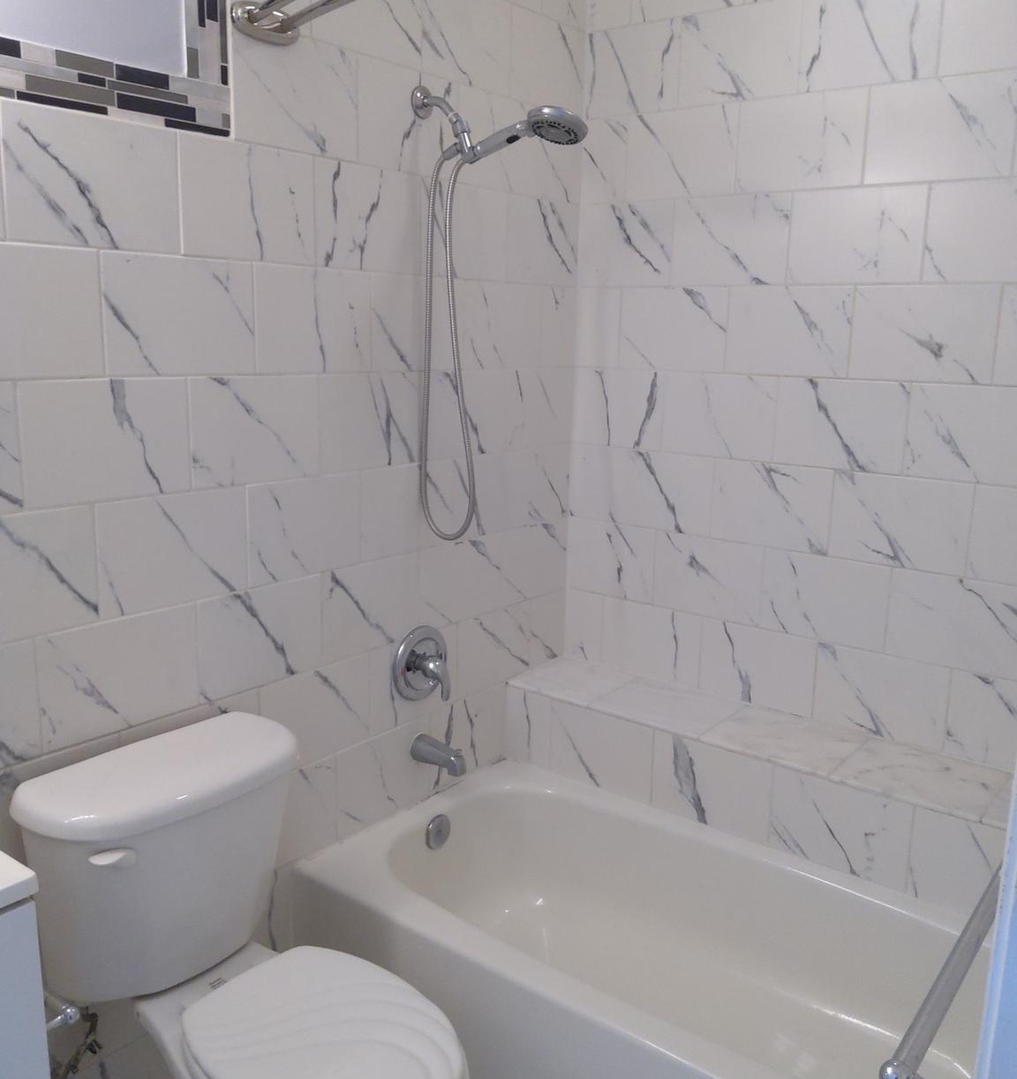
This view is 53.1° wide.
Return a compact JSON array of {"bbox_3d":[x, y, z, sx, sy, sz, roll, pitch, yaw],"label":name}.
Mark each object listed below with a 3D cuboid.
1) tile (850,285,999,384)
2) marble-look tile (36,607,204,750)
[{"bbox_3d":[0.877,-0.437,2.158,0.299,0.201,0.010,10,15,37],"label":"tile"},{"bbox_3d":[-0.677,0.237,1.787,0.010,0.203,0.301,10,15,37],"label":"marble-look tile"}]

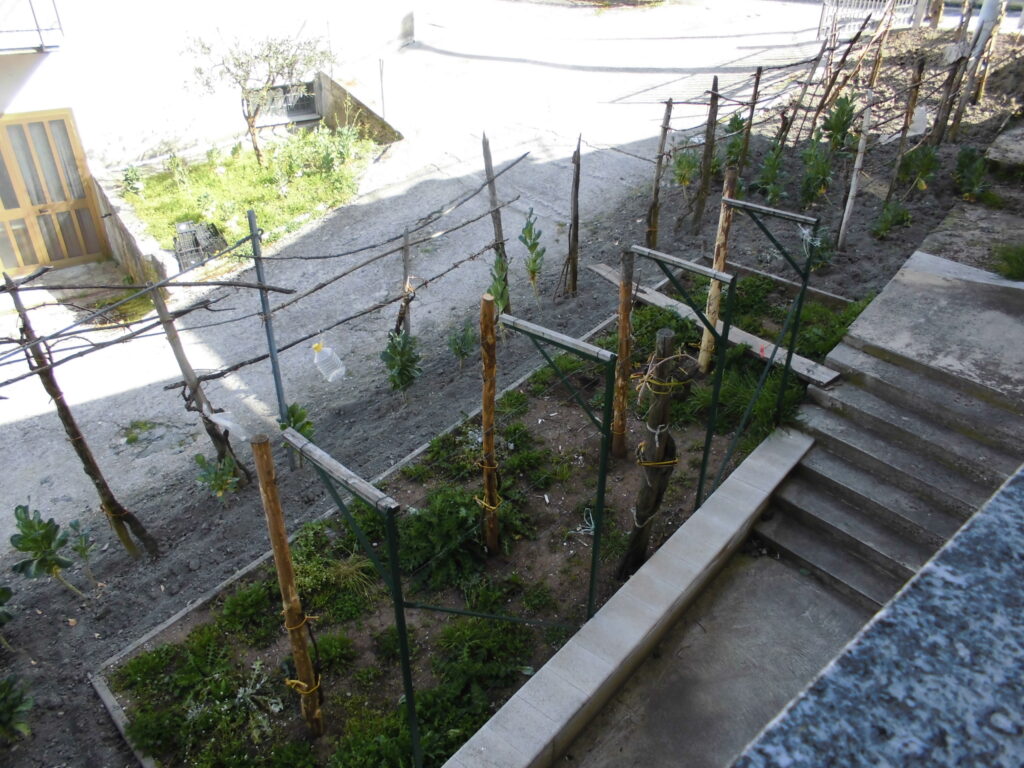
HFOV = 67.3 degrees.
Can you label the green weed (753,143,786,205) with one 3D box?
[{"bbox_3d":[3.542,-2.895,10.579,0.435,0.851,0.422,11,35,16],"label":"green weed"}]

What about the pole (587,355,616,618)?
[{"bbox_3d":[0.504,0.709,4.444,0.050,1.933,0.050,21,35,33],"label":"pole"}]

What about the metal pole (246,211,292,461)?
[{"bbox_3d":[-1.965,-0.282,6.276,0.055,2.280,0.055,0,28,0],"label":"metal pole"}]

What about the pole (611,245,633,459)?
[{"bbox_3d":[0.850,-0.167,5.899,0.085,1.755,0.085,1,29,8],"label":"pole"}]

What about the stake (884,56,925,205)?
[{"bbox_3d":[5.457,-3.470,10.660,0.090,1.952,0.090,1,28,0],"label":"stake"}]

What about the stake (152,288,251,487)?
[{"bbox_3d":[-2.283,0.087,5.687,0.130,1.816,0.130,-25,40,-20],"label":"stake"}]

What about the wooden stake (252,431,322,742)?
[{"bbox_3d":[-1.105,1.125,3.851,0.080,2.104,0.080,-10,35,-18],"label":"wooden stake"}]

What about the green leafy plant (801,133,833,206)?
[{"bbox_3d":[3.893,-2.712,9.833,0.380,0.846,0.380,11,31,19],"label":"green leafy plant"}]

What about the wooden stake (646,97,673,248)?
[{"bbox_3d":[1.922,-2.661,9.882,0.090,1.907,0.090,1,28,-1],"label":"wooden stake"}]

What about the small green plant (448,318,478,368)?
[{"bbox_3d":[-0.467,-0.364,7.119,0.280,0.499,0.280,-2,29,-4],"label":"small green plant"}]

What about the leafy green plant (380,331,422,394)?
[{"bbox_3d":[-0.982,-0.190,6.836,0.370,0.592,0.370,-4,30,-8],"label":"leafy green plant"}]

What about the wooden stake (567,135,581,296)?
[{"bbox_3d":[0.733,-1.887,8.828,0.090,1.888,0.090,0,28,0],"label":"wooden stake"}]

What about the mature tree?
[{"bbox_3d":[-4.153,-4.696,12.803,2.350,2.041,2.100,0,28,0],"label":"mature tree"}]

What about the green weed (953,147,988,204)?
[{"bbox_3d":[5.915,-2.697,9.900,0.407,0.711,0.395,19,38,26],"label":"green weed"}]

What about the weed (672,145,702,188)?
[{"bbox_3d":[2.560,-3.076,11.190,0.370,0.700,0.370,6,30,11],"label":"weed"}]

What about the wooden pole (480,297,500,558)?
[{"bbox_3d":[-0.139,0.356,5.040,0.080,2.063,0.080,-1,34,-2],"label":"wooden pole"}]

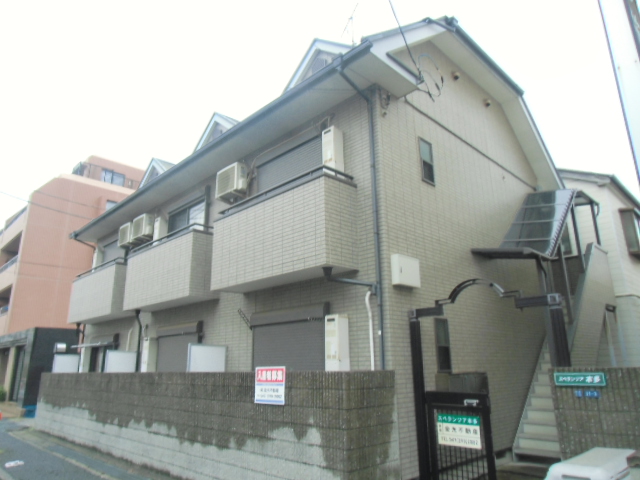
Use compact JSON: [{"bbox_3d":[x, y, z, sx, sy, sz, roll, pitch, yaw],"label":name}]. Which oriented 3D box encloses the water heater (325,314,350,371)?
[{"bbox_3d":[0.225,1.441,6.020,0.200,0.817,0.244,14,-21,-43],"label":"water heater"}]

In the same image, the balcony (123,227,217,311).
[{"bbox_3d":[-3.223,0.709,9.515,0.668,1.379,3.058,14,-21,-43],"label":"balcony"}]

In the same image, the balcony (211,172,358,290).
[{"bbox_3d":[-0.677,-0.015,7.018,0.668,1.379,2.790,14,-21,-43],"label":"balcony"}]

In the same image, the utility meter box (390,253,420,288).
[{"bbox_3d":[1.174,0.440,6.038,0.464,0.401,0.130,14,-21,-43],"label":"utility meter box"}]

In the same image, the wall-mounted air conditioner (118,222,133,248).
[{"bbox_3d":[-5.116,-0.111,11.897,0.255,0.554,0.688,14,-21,-43],"label":"wall-mounted air conditioner"}]

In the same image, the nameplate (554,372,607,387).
[{"bbox_3d":[2.555,1.369,4.353,0.430,0.122,0.025,-12,-19,36],"label":"nameplate"}]

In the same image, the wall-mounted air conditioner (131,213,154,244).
[{"bbox_3d":[-4.491,-0.293,11.285,0.255,0.562,0.731,14,-21,-43],"label":"wall-mounted air conditioner"}]

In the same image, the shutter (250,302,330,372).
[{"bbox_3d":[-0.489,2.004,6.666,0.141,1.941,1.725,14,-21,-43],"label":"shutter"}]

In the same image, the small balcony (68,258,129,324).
[{"bbox_3d":[-5.969,1.502,12.206,0.668,1.372,3.301,14,-21,-43],"label":"small balcony"}]

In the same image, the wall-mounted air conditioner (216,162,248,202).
[{"bbox_3d":[-1.701,-1.098,8.552,0.255,0.562,0.696,14,-21,-43],"label":"wall-mounted air conditioner"}]

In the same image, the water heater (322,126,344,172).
[{"bbox_3d":[0.194,-1.304,6.790,0.200,0.806,0.252,14,-21,-43],"label":"water heater"}]

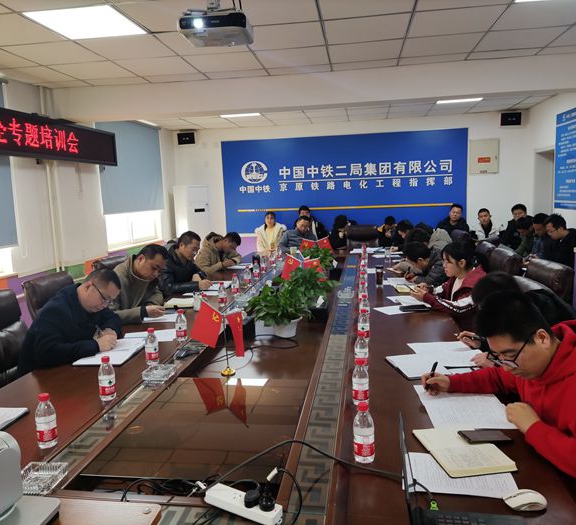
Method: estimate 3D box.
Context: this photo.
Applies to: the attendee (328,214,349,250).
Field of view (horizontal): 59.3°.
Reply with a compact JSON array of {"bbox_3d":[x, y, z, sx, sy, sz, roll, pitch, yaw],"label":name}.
[{"bbox_3d":[0.833,-0.076,7.494,0.540,1.250,0.760,-1,8,9],"label":"attendee"}]

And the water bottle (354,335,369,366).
[{"bbox_3d":[0.361,0.432,2.470,0.064,0.188,0.064,-1,8,8],"label":"water bottle"}]

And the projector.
[{"bbox_3d":[-0.336,-1.122,2.403,0.305,0.095,0.250,-2,8,3],"label":"projector"}]

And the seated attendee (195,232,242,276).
[{"bbox_3d":[-0.876,0.249,6.071,0.820,1.215,0.620,0,8,17],"label":"seated attendee"}]

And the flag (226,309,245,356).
[{"bbox_3d":[-0.266,0.377,2.631,0.050,0.245,0.145,-9,11,-44],"label":"flag"}]

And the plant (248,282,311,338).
[{"bbox_3d":[-0.054,0.309,3.414,0.410,0.350,0.390,-1,8,9],"label":"plant"}]

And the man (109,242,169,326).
[{"bbox_3d":[-1.167,0.511,3.791,0.760,1.295,0.570,1,8,23],"label":"man"}]

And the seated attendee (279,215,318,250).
[{"bbox_3d":[0.212,-0.067,7.600,0.560,1.260,0.760,-1,8,6],"label":"seated attendee"}]

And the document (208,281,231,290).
[{"bbox_3d":[-0.695,0.229,4.958,0.280,0.015,0.400,-1,8,8],"label":"document"}]

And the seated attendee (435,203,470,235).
[{"bbox_3d":[2.472,-0.180,7.672,0.530,1.380,0.740,0,8,14],"label":"seated attendee"}]

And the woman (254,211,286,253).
[{"bbox_3d":[-0.266,-0.136,8.160,0.500,1.360,0.720,-1,8,7],"label":"woman"}]

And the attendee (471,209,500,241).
[{"bbox_3d":[2.876,-0.111,7.368,0.540,1.325,0.750,-1,7,8],"label":"attendee"}]

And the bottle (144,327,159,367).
[{"bbox_3d":[-0.722,0.445,2.668,0.064,0.188,0.064,-1,8,8],"label":"bottle"}]

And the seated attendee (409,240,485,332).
[{"bbox_3d":[1.181,0.477,3.465,0.700,1.250,0.520,-3,8,-7],"label":"seated attendee"}]

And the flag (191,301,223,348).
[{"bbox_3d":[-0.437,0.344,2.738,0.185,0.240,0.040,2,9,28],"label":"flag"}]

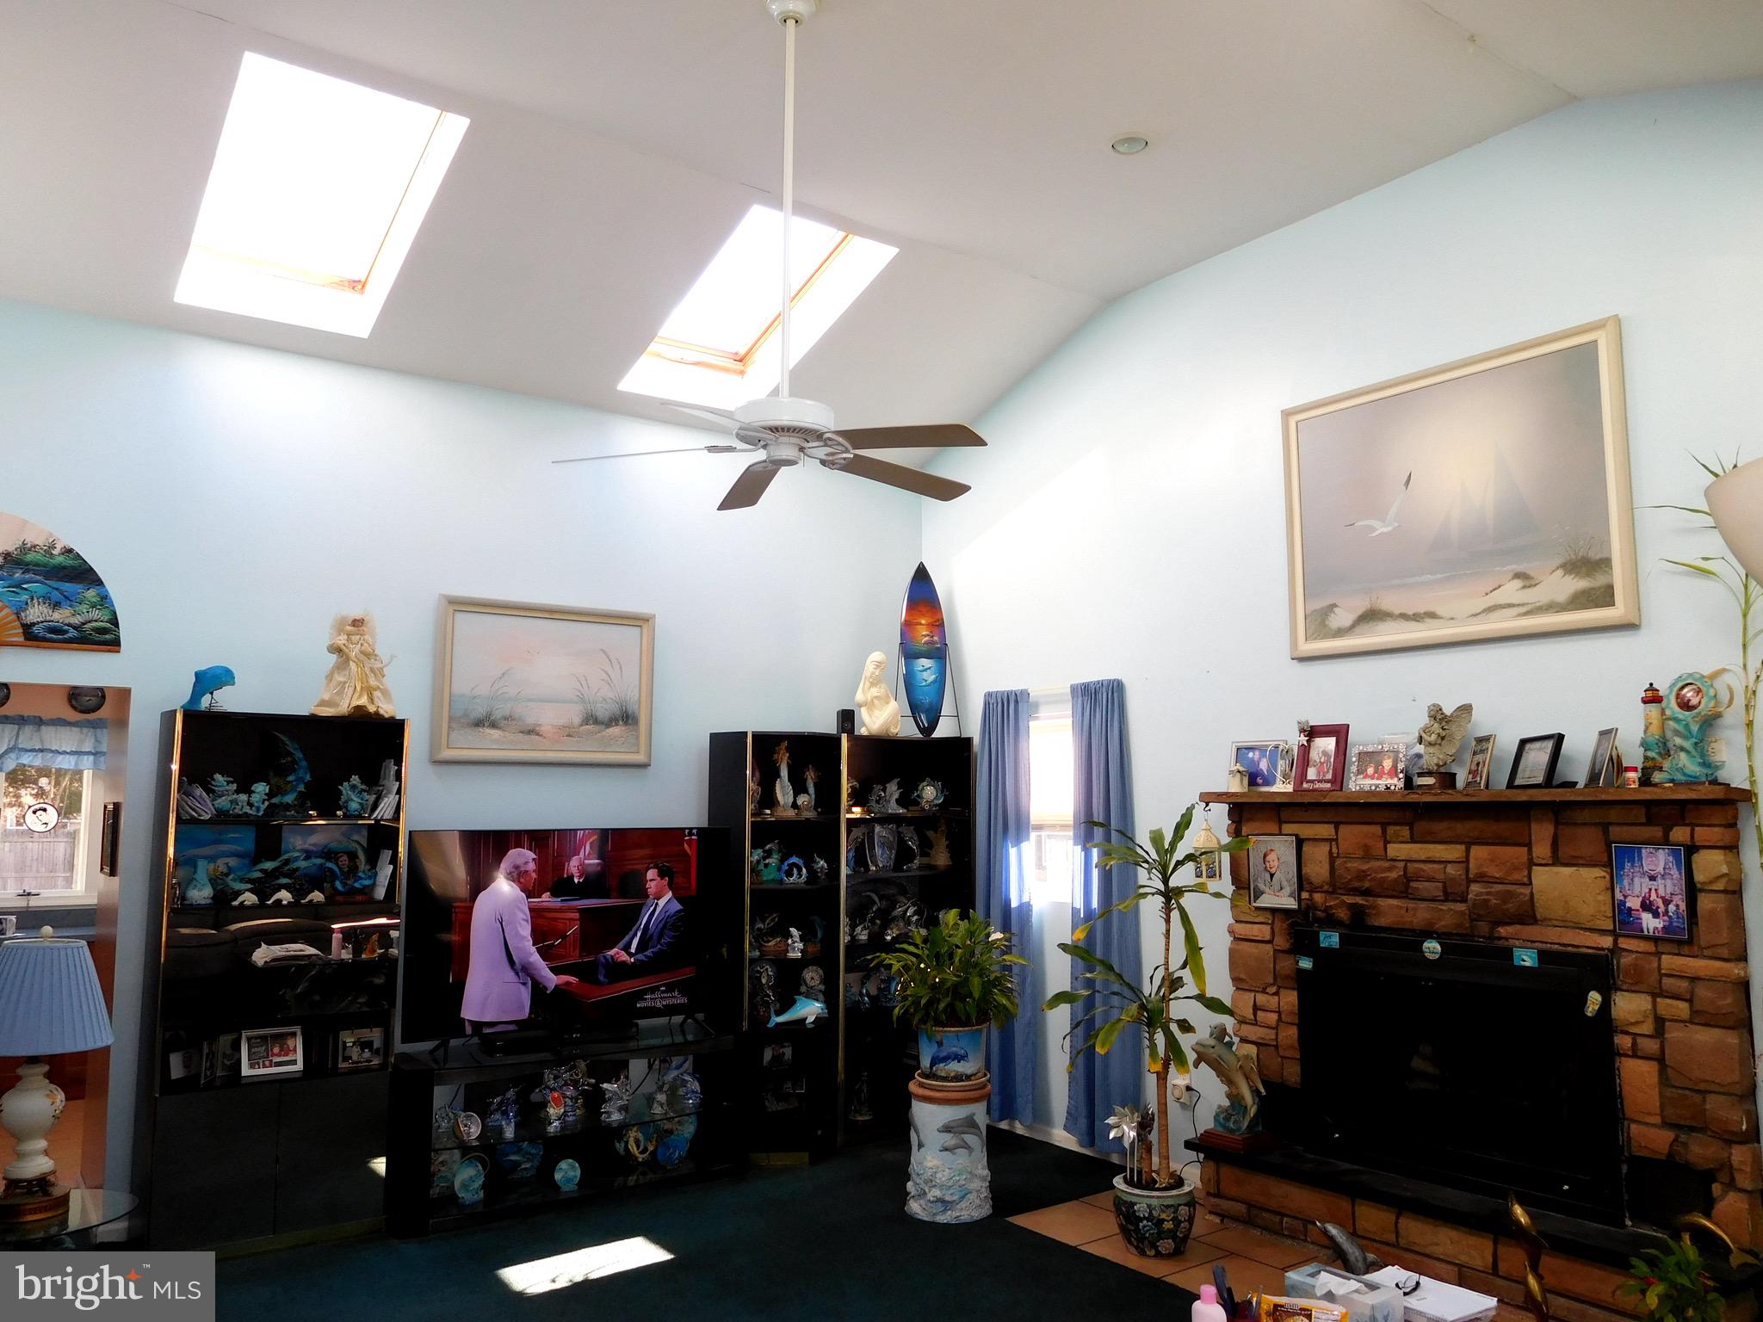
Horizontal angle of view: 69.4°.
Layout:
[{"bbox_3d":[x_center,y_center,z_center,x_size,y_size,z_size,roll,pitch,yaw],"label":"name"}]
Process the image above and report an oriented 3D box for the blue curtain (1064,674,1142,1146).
[{"bbox_3d":[0.990,1.109,5.769,0.100,2.040,0.390,4,-8,-36],"label":"blue curtain"}]

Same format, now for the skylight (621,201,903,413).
[{"bbox_3d":[-0.568,-1.546,5.632,0.729,0.130,1.172,5,-32,-38],"label":"skylight"}]

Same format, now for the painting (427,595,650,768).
[{"bbox_3d":[-1.468,0.105,5.657,1.013,0.704,0.038,5,-8,-38],"label":"painting"}]

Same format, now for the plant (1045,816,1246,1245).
[{"bbox_3d":[0.961,1.338,4.714,0.713,1.577,0.626,-1,-6,11],"label":"plant"}]

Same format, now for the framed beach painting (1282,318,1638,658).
[{"bbox_3d":[2.066,-0.578,4.711,0.043,1.039,1.301,5,-8,-38],"label":"framed beach painting"}]

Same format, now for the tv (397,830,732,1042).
[{"bbox_3d":[-1.290,1.151,5.480,1.455,0.840,0.080,4,-8,-36],"label":"tv"}]

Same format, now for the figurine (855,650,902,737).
[{"bbox_3d":[-0.013,0.178,6.504,0.240,0.425,0.220,2,-6,-18],"label":"figurine"}]

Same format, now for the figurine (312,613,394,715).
[{"bbox_3d":[-2.140,0.032,5.178,0.330,0.420,0.250,4,-7,-32],"label":"figurine"}]

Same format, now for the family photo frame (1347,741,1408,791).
[{"bbox_3d":[1.847,0.399,4.731,0.205,0.167,0.054,-6,-8,42],"label":"family photo frame"}]

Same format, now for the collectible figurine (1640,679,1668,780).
[{"bbox_3d":[2.455,0.232,4.041,0.081,0.319,0.081,-4,-7,31],"label":"collectible figurine"}]

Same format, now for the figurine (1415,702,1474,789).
[{"bbox_3d":[1.965,0.293,4.443,0.160,0.315,0.155,4,-8,-36],"label":"figurine"}]

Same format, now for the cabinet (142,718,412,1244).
[{"bbox_3d":[-2.348,1.198,4.951,0.815,1.968,0.380,5,-8,-38],"label":"cabinet"}]

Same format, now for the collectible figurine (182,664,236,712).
[{"bbox_3d":[-2.547,0.106,4.843,0.215,0.190,0.090,4,-7,-30],"label":"collectible figurine"}]

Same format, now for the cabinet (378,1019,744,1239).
[{"bbox_3d":[-1.289,1.913,5.276,1.415,0.583,0.454,3,-7,-31],"label":"cabinet"}]

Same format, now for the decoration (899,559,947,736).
[{"bbox_3d":[0.211,-0.061,6.460,0.232,0.864,0.130,0,-6,2],"label":"decoration"}]

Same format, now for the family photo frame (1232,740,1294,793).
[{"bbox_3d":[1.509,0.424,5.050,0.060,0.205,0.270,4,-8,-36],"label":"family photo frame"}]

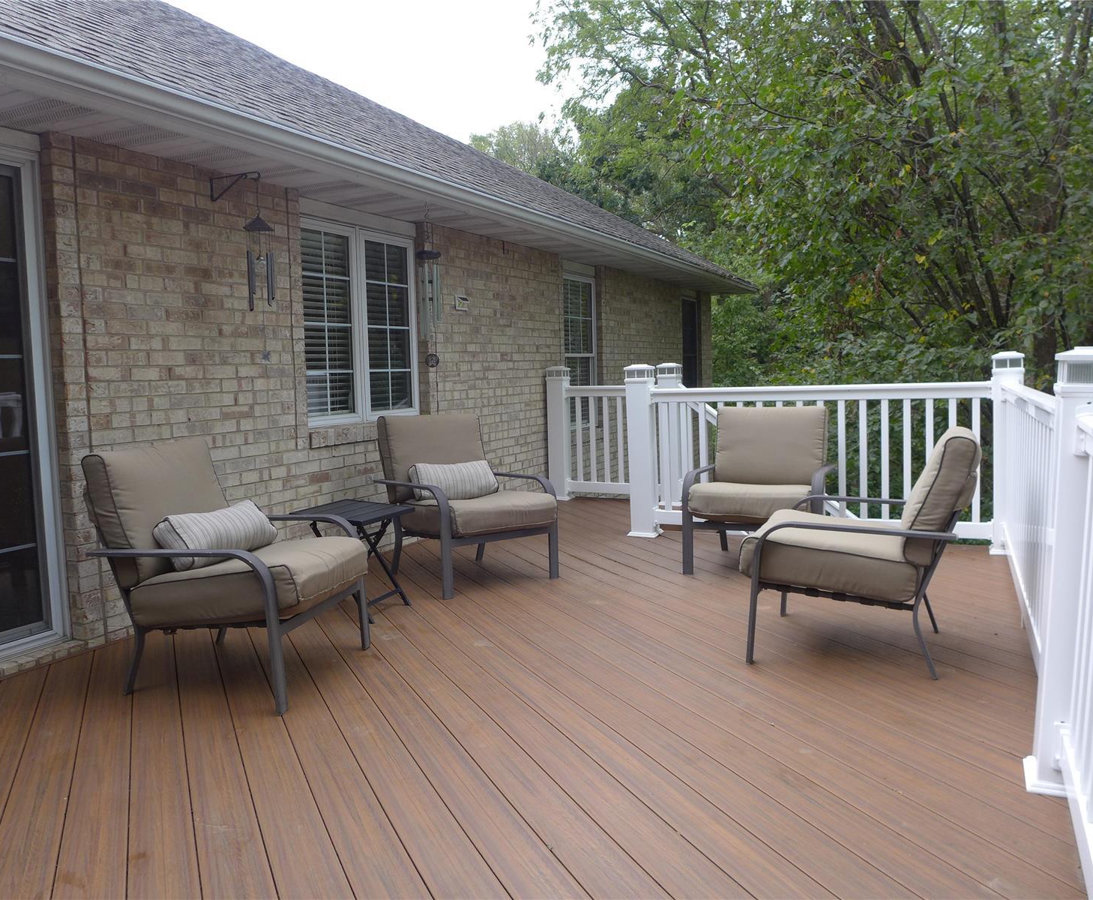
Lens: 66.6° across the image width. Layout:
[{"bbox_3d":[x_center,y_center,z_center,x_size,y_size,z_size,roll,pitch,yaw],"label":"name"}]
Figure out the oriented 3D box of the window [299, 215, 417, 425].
[{"bbox_3d":[-1.178,-0.771,5.168,0.100,1.192,1.180,3,7,26],"label":"window"}]

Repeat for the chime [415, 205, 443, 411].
[{"bbox_3d":[-0.705,-0.891,4.967,0.154,1.135,0.154,0,6,0],"label":"chime"}]

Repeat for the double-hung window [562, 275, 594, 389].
[{"bbox_3d":[0.264,-0.940,8.052,0.100,1.450,0.880,3,7,26],"label":"double-hung window"}]

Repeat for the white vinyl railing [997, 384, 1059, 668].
[{"bbox_3d":[2.138,0.221,3.660,0.090,0.945,2.960,3,7,26],"label":"white vinyl railing"}]

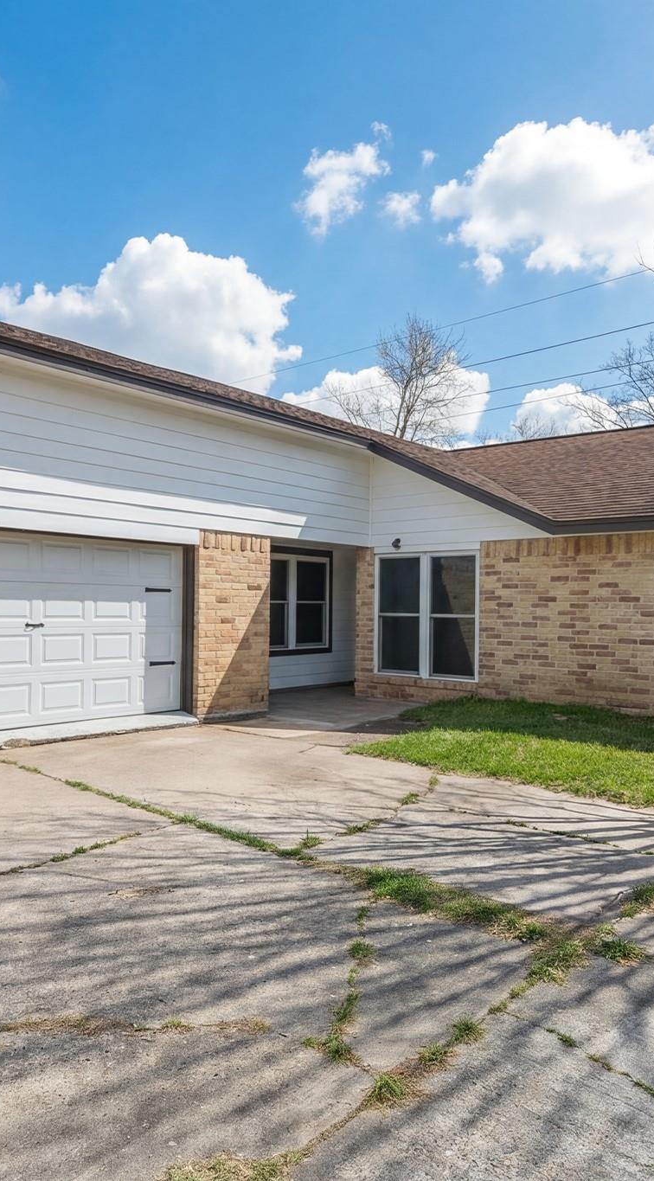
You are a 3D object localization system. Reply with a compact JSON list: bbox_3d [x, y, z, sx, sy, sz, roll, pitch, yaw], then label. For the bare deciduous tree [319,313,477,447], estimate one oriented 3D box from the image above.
[{"bbox_3d":[2.420,-3.810,26.500,5.300,10.830,5.000,0,0,0],"label":"bare deciduous tree"}]

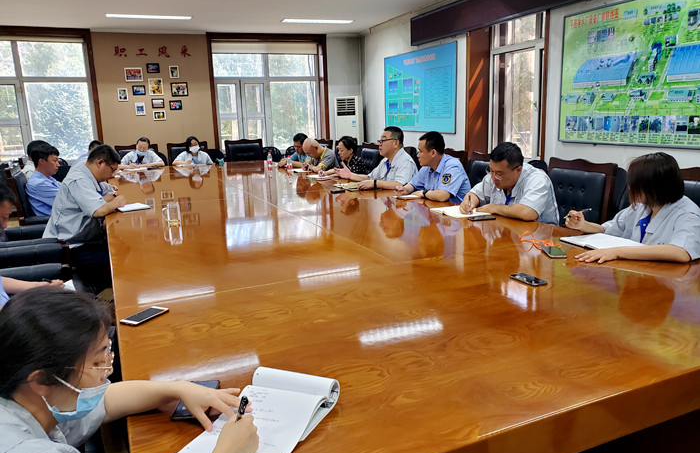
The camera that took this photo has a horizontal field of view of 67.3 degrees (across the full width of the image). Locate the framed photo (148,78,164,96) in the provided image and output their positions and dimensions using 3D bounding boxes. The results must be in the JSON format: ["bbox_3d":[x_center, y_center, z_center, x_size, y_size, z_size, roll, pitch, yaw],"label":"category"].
[{"bbox_3d":[-3.492,-2.512,9.479,0.245,0.300,0.025,-7,13,-20],"label":"framed photo"}]

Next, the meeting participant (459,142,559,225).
[{"bbox_3d":[1.190,0.024,3.665,0.840,1.235,0.660,-8,14,-24],"label":"meeting participant"}]

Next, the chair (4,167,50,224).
[{"bbox_3d":[-2.935,-0.079,5.247,0.660,1.066,0.620,-8,14,-24],"label":"chair"}]

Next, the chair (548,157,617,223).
[{"bbox_3d":[1.366,0.100,3.683,0.660,1.066,0.620,-8,14,-24],"label":"chair"}]

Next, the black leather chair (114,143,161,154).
[{"bbox_3d":[-3.107,-0.655,7.820,0.610,1.070,0.660,-7,13,-24],"label":"black leather chair"}]

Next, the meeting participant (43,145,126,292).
[{"bbox_3d":[-2.021,0.016,4.109,0.700,1.270,0.520,-7,13,-24],"label":"meeting participant"}]

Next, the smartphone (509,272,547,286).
[{"bbox_3d":[0.729,0.220,2.152,0.072,0.009,0.150,-7,13,-24],"label":"smartphone"}]

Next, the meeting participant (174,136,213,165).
[{"bbox_3d":[-2.517,-0.842,8.439,0.566,1.192,0.727,-7,13,-22],"label":"meeting participant"}]

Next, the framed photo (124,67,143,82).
[{"bbox_3d":[-3.821,-2.684,9.313,0.295,0.240,0.025,-7,13,-20],"label":"framed photo"}]

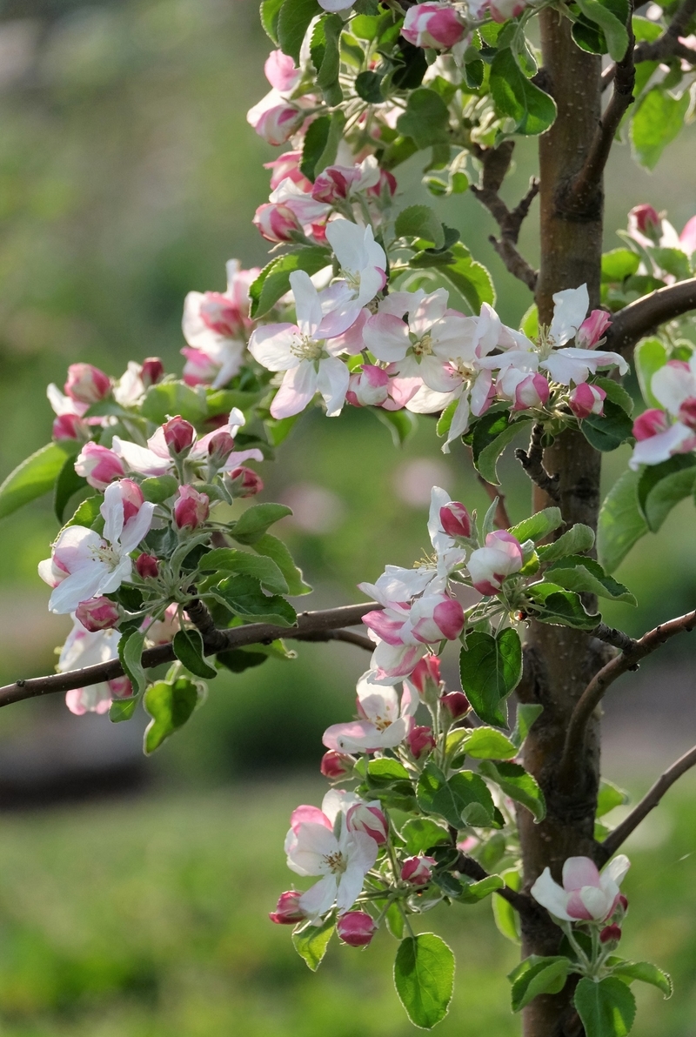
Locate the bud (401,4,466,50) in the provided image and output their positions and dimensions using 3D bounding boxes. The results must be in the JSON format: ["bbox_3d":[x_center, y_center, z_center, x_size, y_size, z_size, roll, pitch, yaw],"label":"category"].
[{"bbox_3d":[0.029,-0.165,2.100,0.021,0.015,0.015,3,0,-15],"label":"bud"}]

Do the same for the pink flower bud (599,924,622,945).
[{"bbox_3d":[0.101,0.160,2.400,0.009,0.009,0.009,9,6,0],"label":"pink flower bud"}]

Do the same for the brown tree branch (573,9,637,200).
[{"bbox_3d":[0.091,-0.145,2.230,0.014,0.070,0.022,13,15,0],"label":"brown tree branch"}]

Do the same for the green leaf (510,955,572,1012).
[{"bbox_3d":[0.073,0.175,2.360,0.026,0.013,0.016,-40,29,-15],"label":"green leaf"}]

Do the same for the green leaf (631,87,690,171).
[{"bbox_3d":[0.124,-0.155,2.500,0.022,0.034,0.010,6,0,6],"label":"green leaf"}]

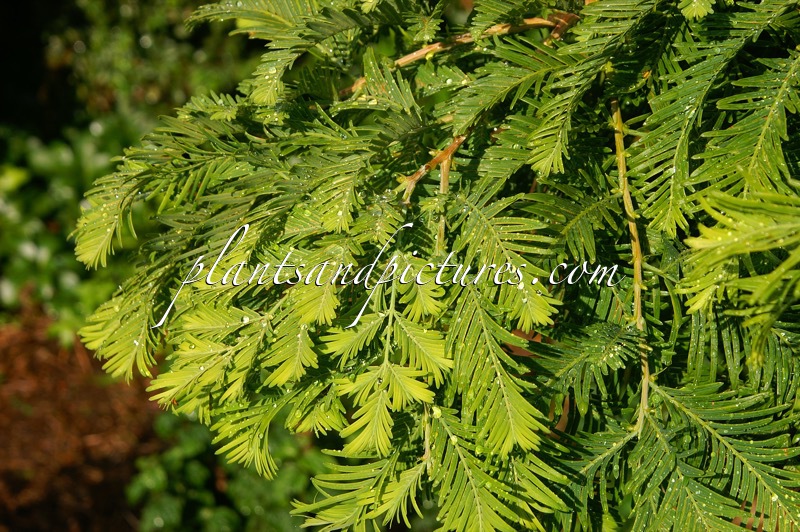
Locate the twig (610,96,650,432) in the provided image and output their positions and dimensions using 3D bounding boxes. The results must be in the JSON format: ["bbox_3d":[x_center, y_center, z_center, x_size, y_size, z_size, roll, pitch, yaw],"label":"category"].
[{"bbox_3d":[0.100,0.000,1.010,0.012,0.149,0.015,-6,12,0],"label":"twig"}]

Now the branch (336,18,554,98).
[{"bbox_3d":[0.023,-0.102,1.120,0.108,0.011,0.014,-19,0,0],"label":"branch"}]

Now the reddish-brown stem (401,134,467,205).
[{"bbox_3d":[0.019,-0.044,1.100,0.020,0.044,0.015,42,0,0],"label":"reddish-brown stem"}]

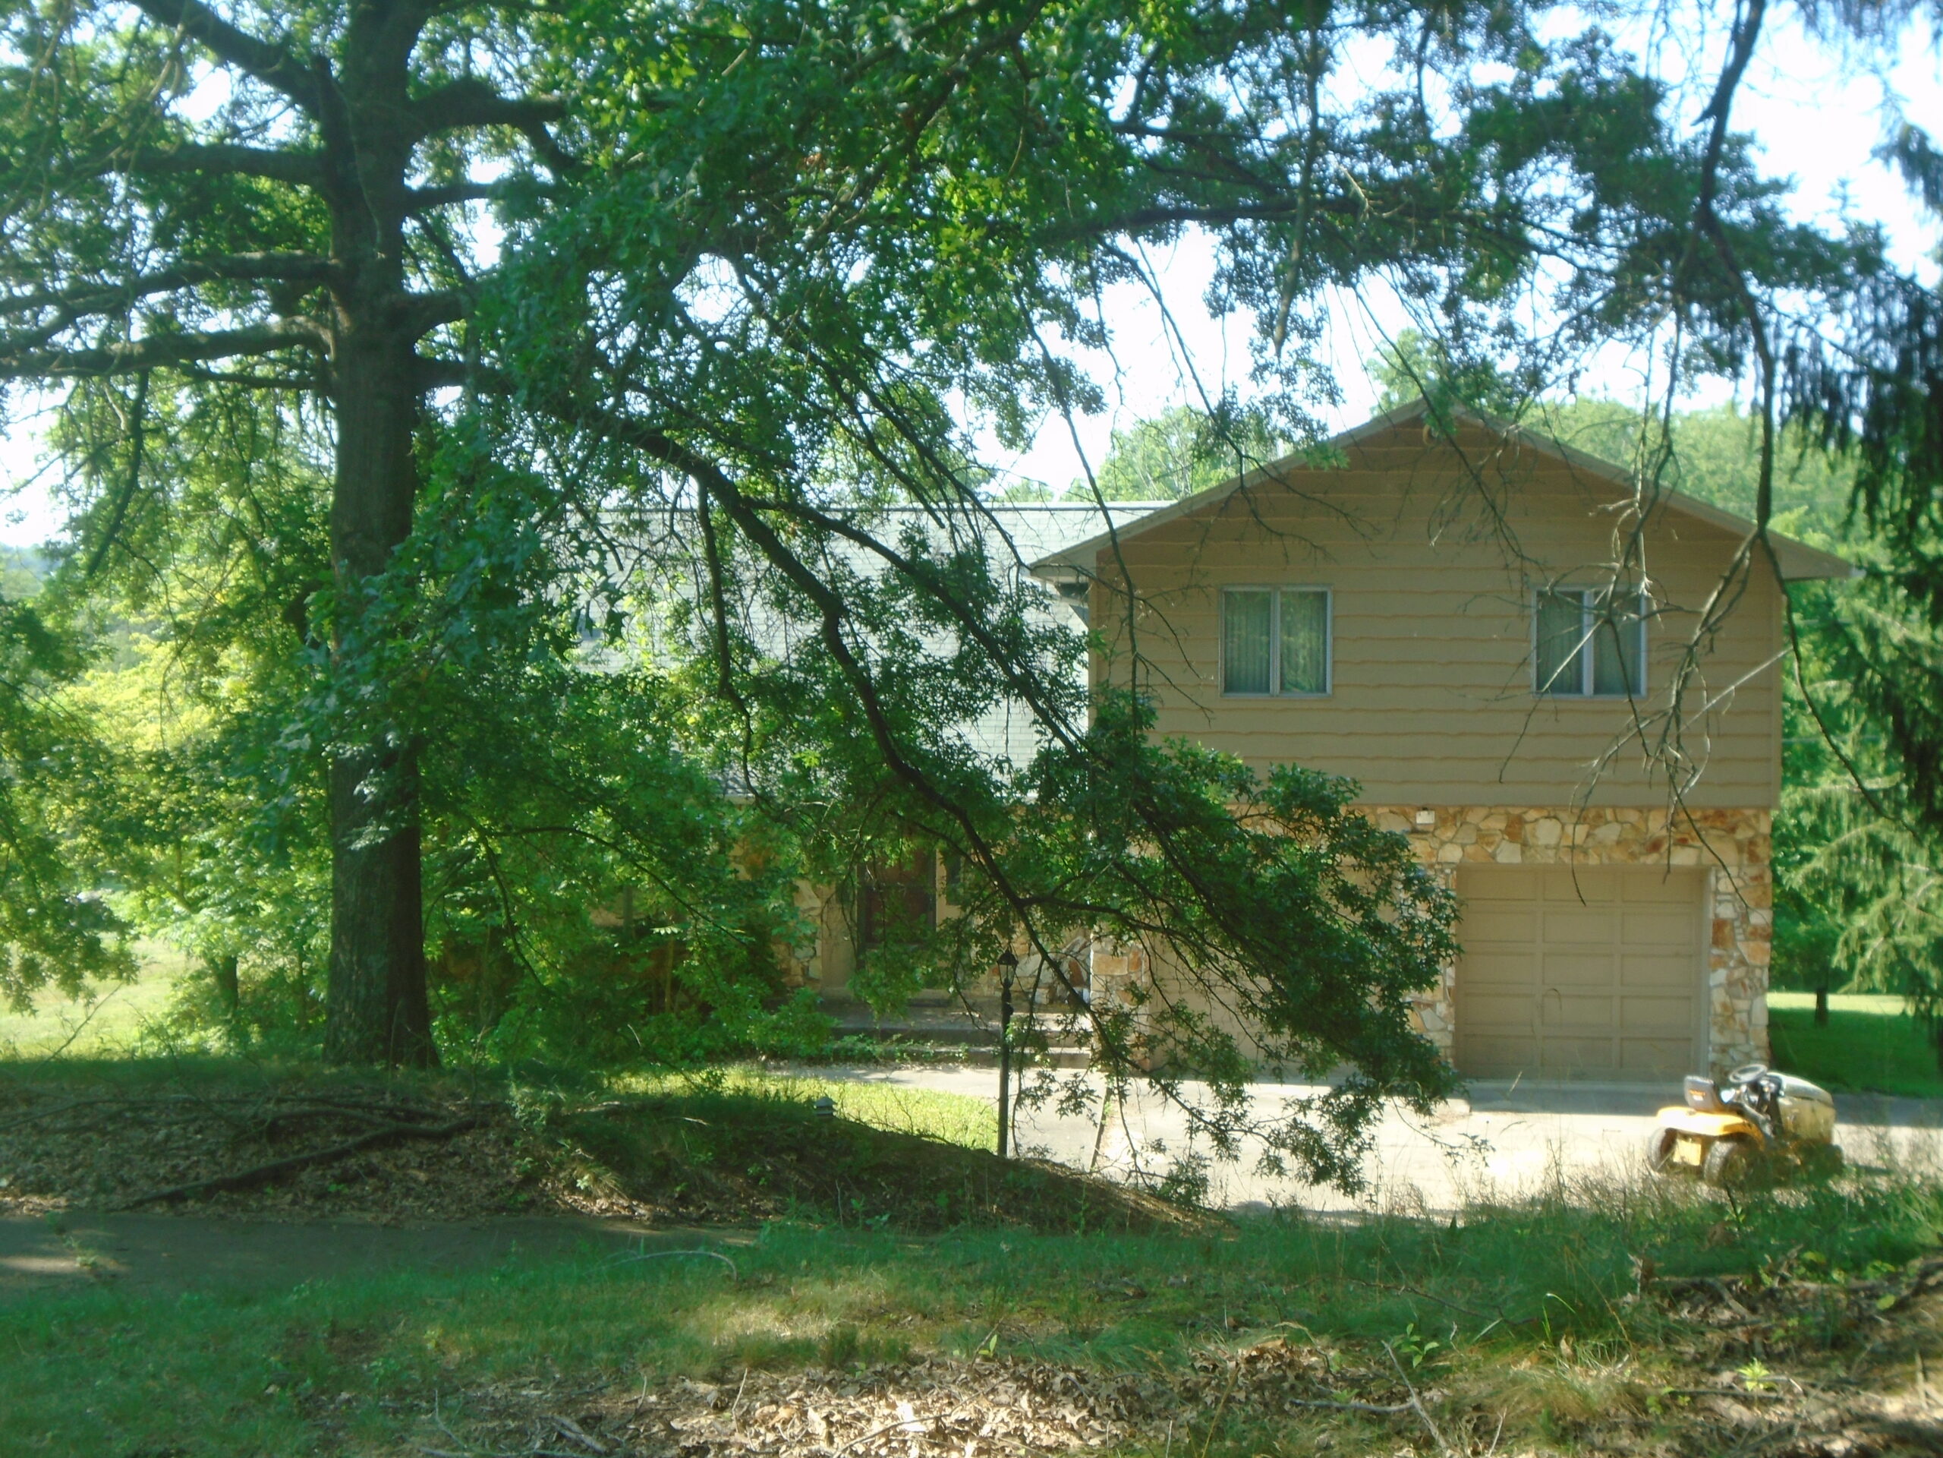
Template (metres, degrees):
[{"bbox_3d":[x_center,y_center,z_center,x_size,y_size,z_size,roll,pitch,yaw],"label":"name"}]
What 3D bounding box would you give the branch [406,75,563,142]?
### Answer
[{"bbox_3d":[-3.086,-3.945,17.500,1.000,0.410,0.400,0,1,0],"label":"branch"}]

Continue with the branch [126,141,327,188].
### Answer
[{"bbox_3d":[-4.742,-3.593,17.500,1.300,0.290,0.300,0,1,0],"label":"branch"}]

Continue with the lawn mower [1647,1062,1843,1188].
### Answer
[{"bbox_3d":[6.380,3.250,22.600,1.720,1.060,1.100,-1,1,-33],"label":"lawn mower"}]

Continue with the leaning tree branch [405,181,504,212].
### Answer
[{"bbox_3d":[-3.289,-3.390,17.500,0.650,0.200,0.200,0,1,0],"label":"leaning tree branch"}]

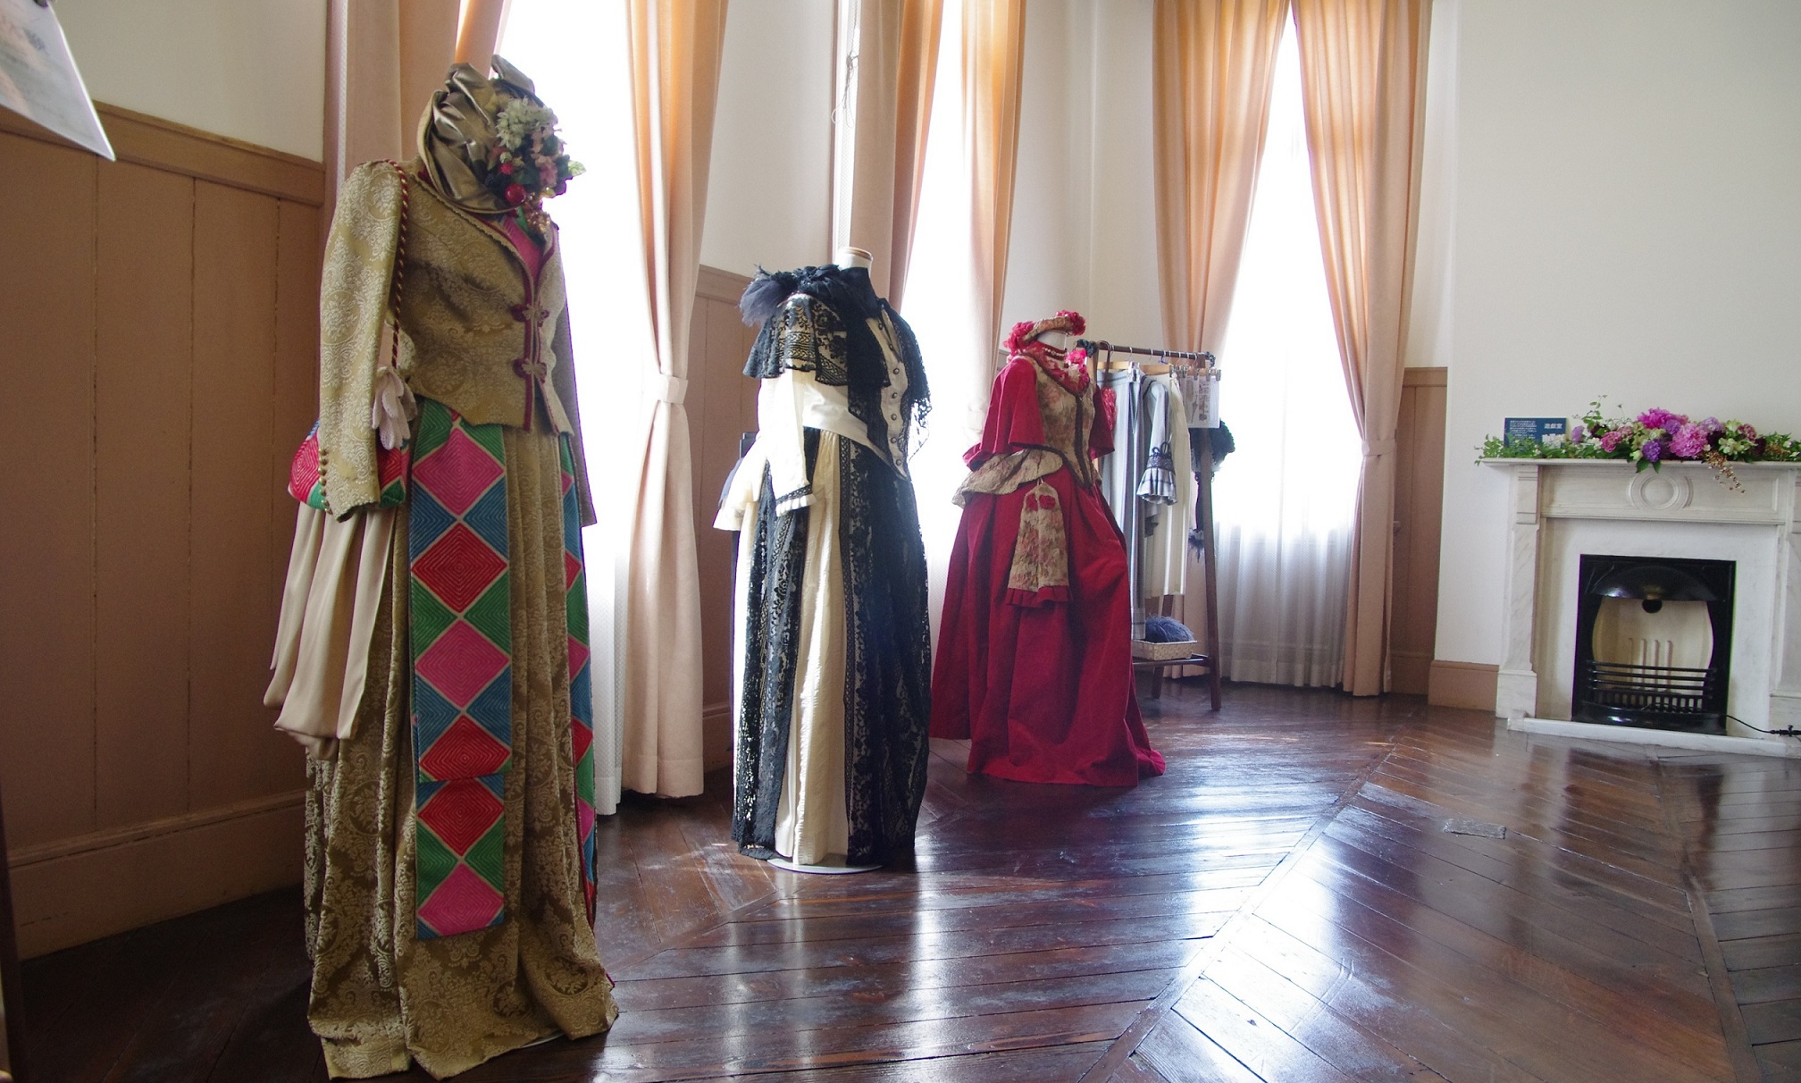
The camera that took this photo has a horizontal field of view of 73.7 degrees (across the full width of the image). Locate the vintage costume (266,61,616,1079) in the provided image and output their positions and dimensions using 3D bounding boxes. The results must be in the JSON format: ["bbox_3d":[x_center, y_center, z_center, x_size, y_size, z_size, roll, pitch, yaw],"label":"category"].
[{"bbox_3d":[-0.769,-0.002,2.051,0.600,1.570,0.560,3,3,32],"label":"vintage costume"}]

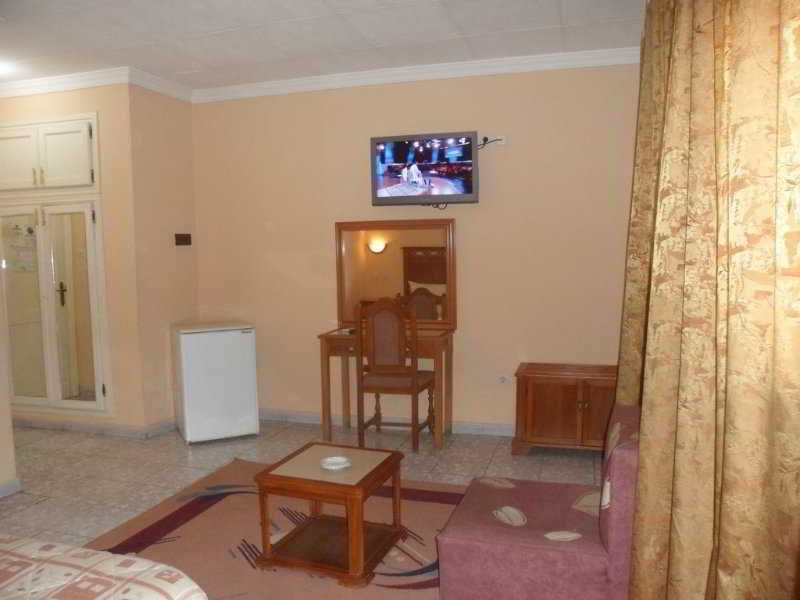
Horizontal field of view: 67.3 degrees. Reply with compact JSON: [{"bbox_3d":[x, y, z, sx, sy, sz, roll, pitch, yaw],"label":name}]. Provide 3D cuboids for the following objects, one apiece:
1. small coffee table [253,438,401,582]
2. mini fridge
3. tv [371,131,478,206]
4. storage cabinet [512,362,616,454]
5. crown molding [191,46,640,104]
[{"bbox_3d":[-0.307,0.981,2.823,0.535,0.437,0.450,1,6,23],"label":"small coffee table"},{"bbox_3d":[-1.454,0.619,4.719,0.525,0.845,0.515,-3,6,-26],"label":"mini fridge"},{"bbox_3d":[0.171,-0.948,4.396,0.800,0.495,0.080,1,5,15],"label":"tv"},{"bbox_3d":[1.245,0.767,4.145,0.900,0.570,0.400,1,5,15],"label":"storage cabinet"},{"bbox_3d":[-0.004,-1.640,4.424,3.550,0.090,0.080,1,5,15],"label":"crown molding"}]

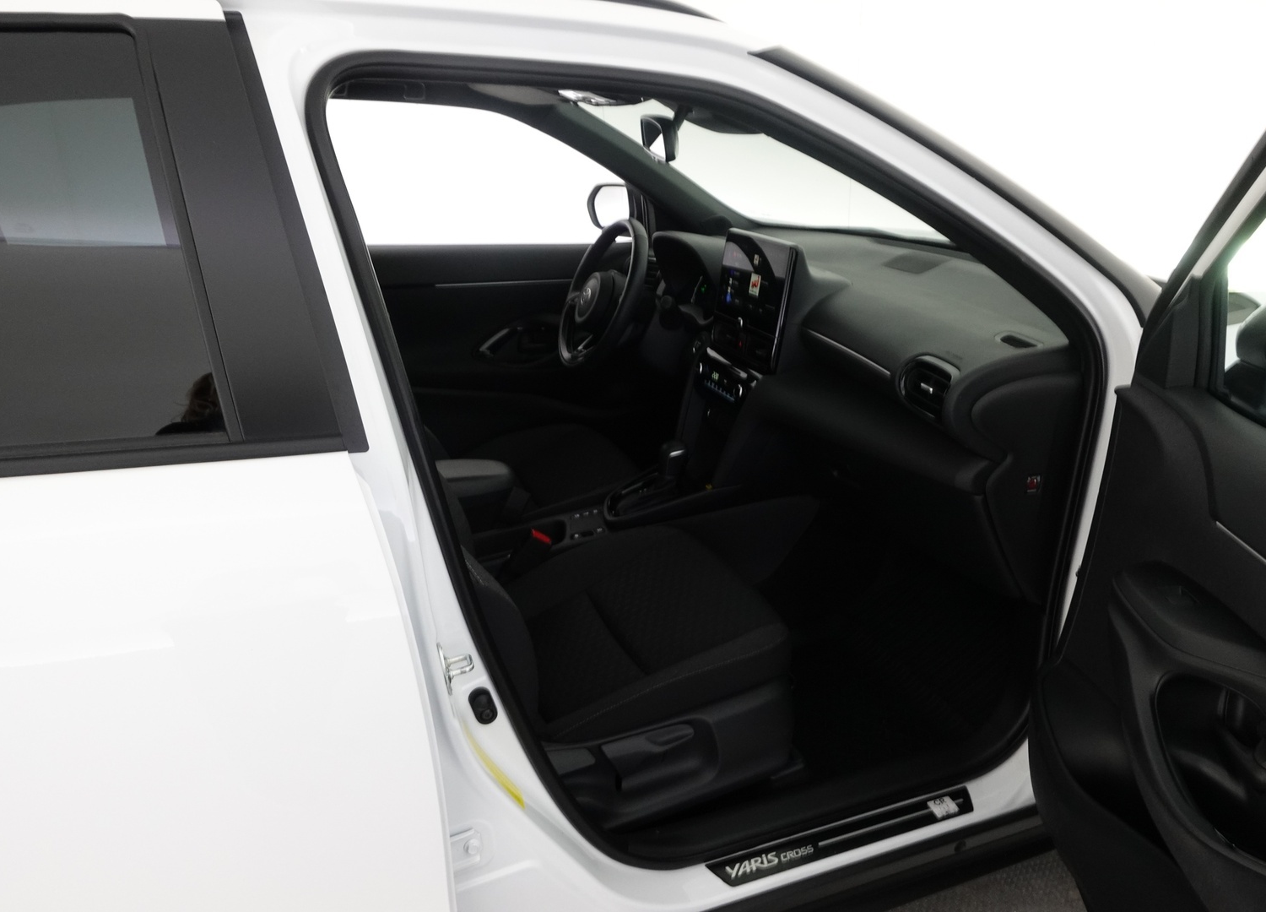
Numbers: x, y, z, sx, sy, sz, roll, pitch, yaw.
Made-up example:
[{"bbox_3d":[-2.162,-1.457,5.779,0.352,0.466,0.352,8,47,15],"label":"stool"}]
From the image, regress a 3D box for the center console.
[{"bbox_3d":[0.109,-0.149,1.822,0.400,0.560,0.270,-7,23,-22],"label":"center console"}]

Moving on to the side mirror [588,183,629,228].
[{"bbox_3d":[-0.024,-0.700,2.599,0.125,0.150,0.210,-12,25,-33],"label":"side mirror"}]

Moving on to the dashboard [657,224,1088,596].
[{"bbox_3d":[0.473,-0.197,1.968,0.630,0.490,1.400,-7,23,-22],"label":"dashboard"}]

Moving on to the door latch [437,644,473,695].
[{"bbox_3d":[-0.184,0.218,0.937,0.037,0.053,0.035,-7,23,-22],"label":"door latch"}]

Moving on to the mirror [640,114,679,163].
[{"bbox_3d":[0.045,-0.566,1.626,0.037,0.068,0.230,-8,22,-4],"label":"mirror"}]

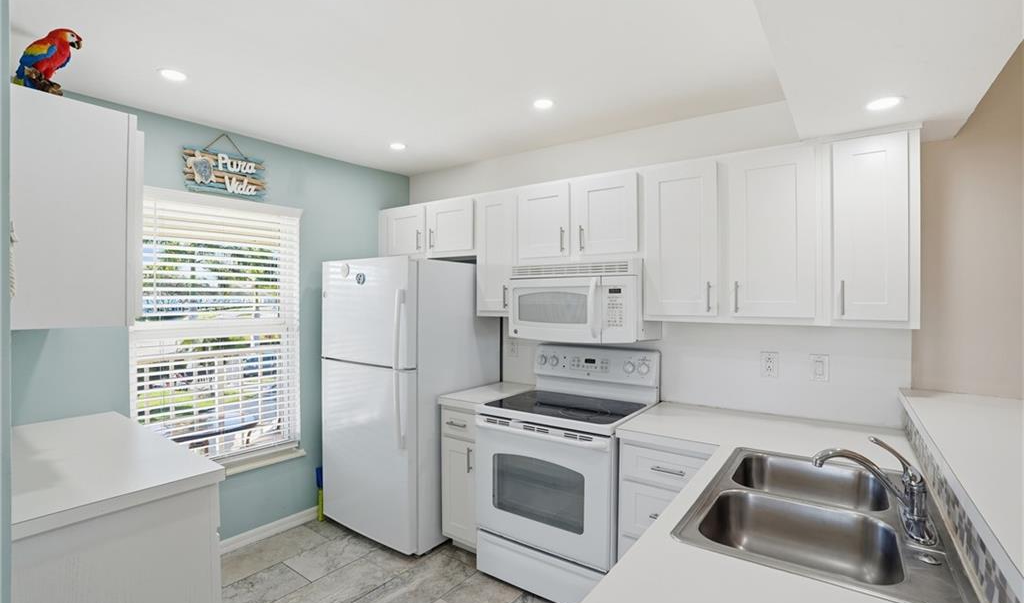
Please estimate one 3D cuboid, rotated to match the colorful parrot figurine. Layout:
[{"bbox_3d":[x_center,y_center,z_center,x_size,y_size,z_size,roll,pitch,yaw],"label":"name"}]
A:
[{"bbox_3d":[-1.241,-0.629,1.217,0.155,0.185,0.100,0,0,-35],"label":"colorful parrot figurine"}]

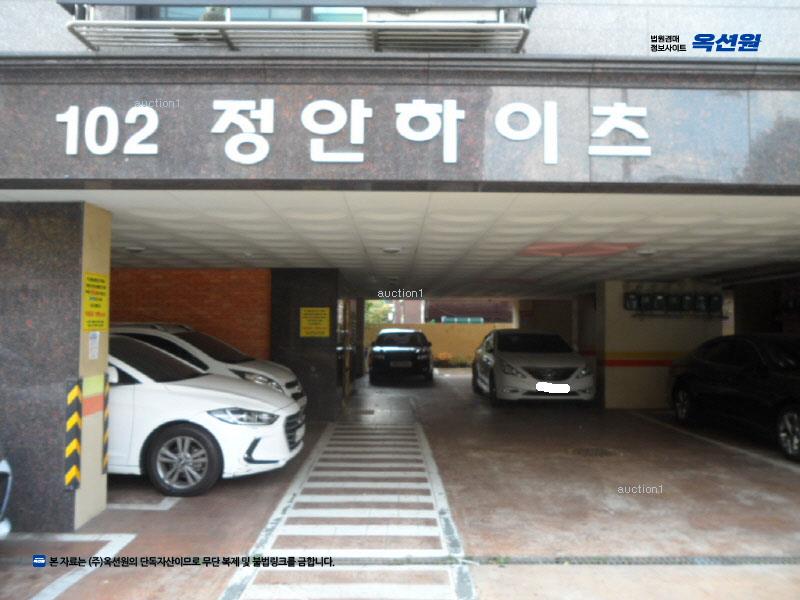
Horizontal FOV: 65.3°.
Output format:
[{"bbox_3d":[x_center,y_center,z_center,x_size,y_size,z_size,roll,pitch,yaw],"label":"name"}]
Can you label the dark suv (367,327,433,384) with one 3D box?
[{"bbox_3d":[0.025,1.577,18.624,1.750,1.450,4.550,0,-3,0],"label":"dark suv"}]

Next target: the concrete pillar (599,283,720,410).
[{"bbox_3d":[4.904,0.847,11.860,2.191,2.386,0.500,0,-3,0],"label":"concrete pillar"}]

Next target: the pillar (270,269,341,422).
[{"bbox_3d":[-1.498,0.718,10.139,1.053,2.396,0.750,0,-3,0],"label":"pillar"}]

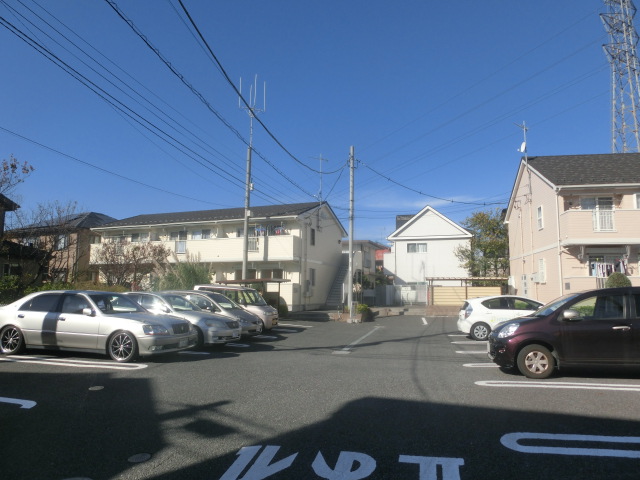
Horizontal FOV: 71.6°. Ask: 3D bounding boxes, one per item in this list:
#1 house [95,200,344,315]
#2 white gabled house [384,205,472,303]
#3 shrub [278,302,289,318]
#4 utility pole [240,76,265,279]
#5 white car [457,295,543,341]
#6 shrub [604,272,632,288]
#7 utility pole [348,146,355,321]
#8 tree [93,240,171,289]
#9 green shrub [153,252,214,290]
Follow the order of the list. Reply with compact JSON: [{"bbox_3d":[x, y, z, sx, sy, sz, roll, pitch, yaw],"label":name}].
[{"bbox_3d":[-7.911,1.424,35.638,18.200,7.750,9.400,-2,-7,23],"label":"house"},{"bbox_3d":[9.337,1.904,38.434,7.200,7.885,8.500,-2,-6,17],"label":"white gabled house"},{"bbox_3d":[-2.016,3.637,23.681,0.900,1.100,0.900,1,-6,-5],"label":"shrub"},{"bbox_3d":[-4.374,-3.022,27.469,1.450,15.061,1.200,0,-6,0],"label":"utility pole"},{"bbox_3d":[6.610,2.551,14.648,3.995,1.445,1.695,-1,-6,10],"label":"white car"},{"bbox_3d":[11.770,2.522,17.428,1.200,2.150,1.200,-4,-7,34],"label":"shrub"},{"bbox_3d":[1.581,-0.395,22.401,0.300,8.898,0.300,1,-6,0],"label":"utility pole"},{"bbox_3d":[-9.345,2.045,22.029,3.700,3.800,3.500,3,-7,-23],"label":"tree"},{"bbox_3d":[-6.461,2.298,20.991,2.600,3.100,2.500,2,-6,-17],"label":"green shrub"}]

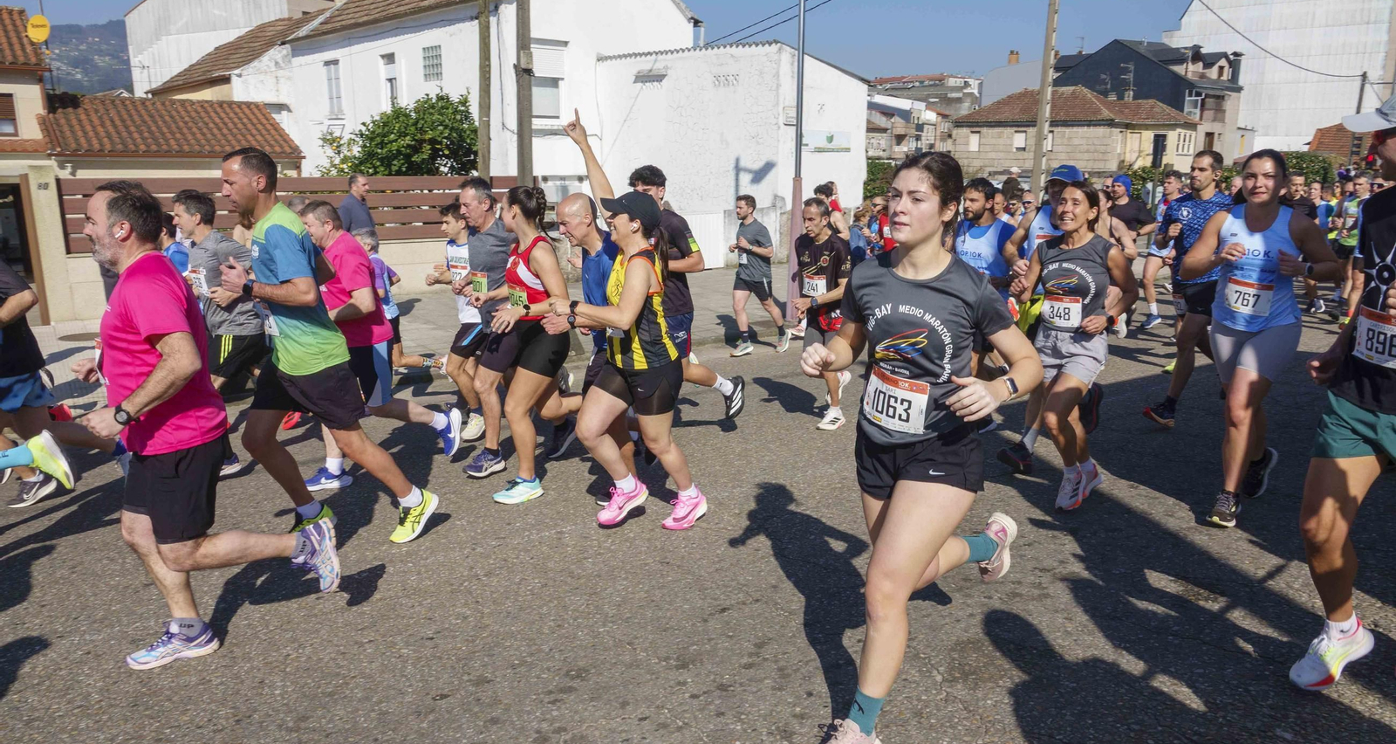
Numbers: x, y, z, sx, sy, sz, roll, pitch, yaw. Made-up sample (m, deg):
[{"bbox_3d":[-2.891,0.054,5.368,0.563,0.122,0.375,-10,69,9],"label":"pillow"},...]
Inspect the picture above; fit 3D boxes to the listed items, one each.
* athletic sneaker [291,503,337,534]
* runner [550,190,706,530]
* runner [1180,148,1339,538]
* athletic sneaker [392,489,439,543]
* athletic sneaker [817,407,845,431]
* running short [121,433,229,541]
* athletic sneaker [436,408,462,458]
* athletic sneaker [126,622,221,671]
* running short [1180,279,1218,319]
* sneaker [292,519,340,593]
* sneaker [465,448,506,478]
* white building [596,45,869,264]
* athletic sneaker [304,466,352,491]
[{"bbox_3d":[-1.854,0.753,4.375,0.300,0.130,0.110,-24,23,-27],"label":"athletic sneaker"},{"bbox_3d":[-0.319,-0.042,4.377,0.720,1.590,0.500,-4,13,-20],"label":"runner"},{"bbox_3d":[2.511,-0.132,4.194,0.580,1.660,0.660,11,16,41],"label":"runner"},{"bbox_3d":[-1.323,0.675,4.366,0.120,0.290,0.105,38,2,-17],"label":"athletic sneaker"},{"bbox_3d":[0.935,0.328,6.511,0.275,0.120,0.100,-9,15,-37],"label":"athletic sneaker"},{"bbox_3d":[-1.740,0.342,3.103,0.330,0.410,0.390,-8,15,-32],"label":"running short"},{"bbox_3d":[-1.461,0.359,5.477,0.125,0.290,0.105,9,6,-36],"label":"athletic sneaker"},{"bbox_3d":[-1.877,0.976,3.318,0.300,0.125,0.110,-6,14,-26],"label":"athletic sneaker"},{"bbox_3d":[3.391,-0.504,6.240,0.370,0.370,0.380,-8,15,-32],"label":"running short"},{"bbox_3d":[-1.303,0.628,3.188,0.125,0.285,0.105,-5,14,-30],"label":"sneaker"},{"bbox_3d":[-1.232,0.532,5.404,0.280,0.125,0.100,-9,15,-35],"label":"sneaker"},{"bbox_3d":[0.697,-5.081,21.338,5.300,4.170,3.140,12,17,42],"label":"white building"},{"bbox_3d":[-2.131,0.611,5.323,0.280,0.125,0.105,-2,12,-10],"label":"athletic sneaker"}]

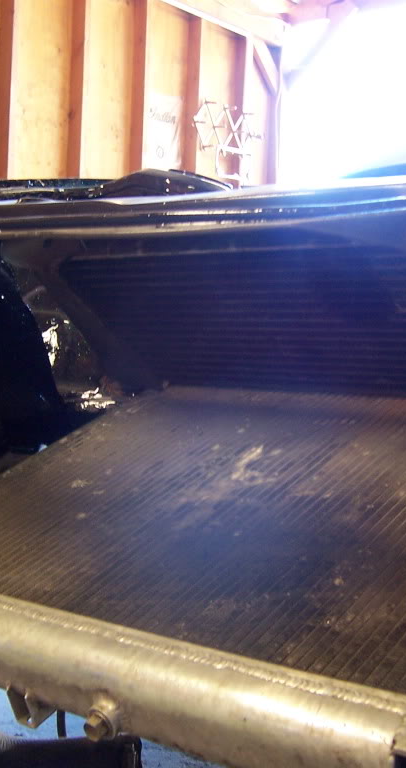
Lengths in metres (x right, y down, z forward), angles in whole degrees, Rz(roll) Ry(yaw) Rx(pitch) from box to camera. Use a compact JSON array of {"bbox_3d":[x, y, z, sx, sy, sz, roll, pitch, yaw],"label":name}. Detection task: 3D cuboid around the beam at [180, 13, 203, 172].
[{"bbox_3d":[-0.082,-0.751,5.205,0.090,2.330,0.040,4,3,41],"label":"beam"}]

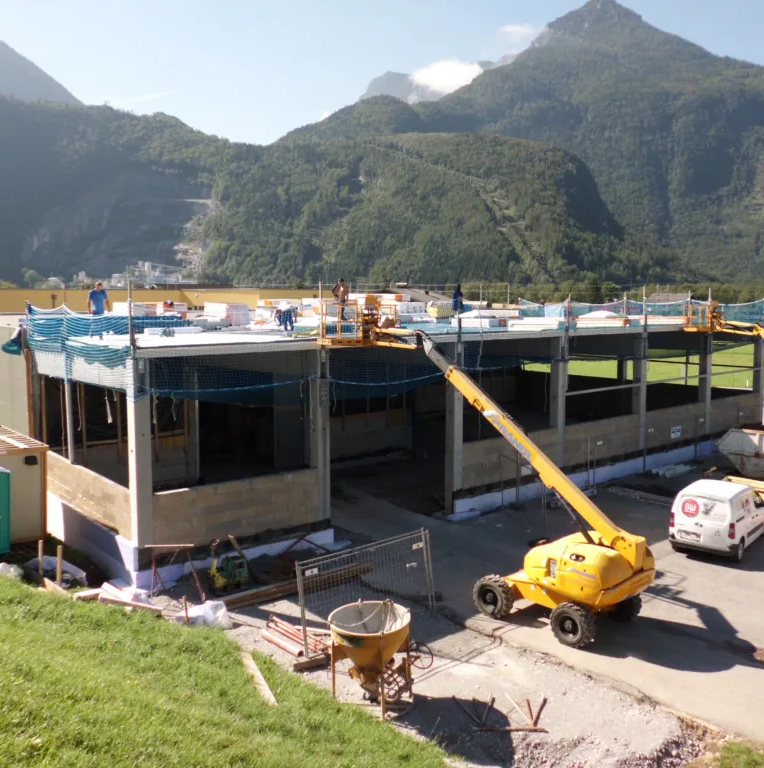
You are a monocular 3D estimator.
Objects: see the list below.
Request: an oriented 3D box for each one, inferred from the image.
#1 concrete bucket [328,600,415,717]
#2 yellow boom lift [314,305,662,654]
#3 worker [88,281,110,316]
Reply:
[{"bbox_3d":[-0.178,4.942,13.911,1.480,1.580,1.480,0,7,0],"label":"concrete bucket"},{"bbox_3d":[2.361,1.510,19.331,9.600,7.350,2.450,7,10,45],"label":"yellow boom lift"},{"bbox_3d":[-8.491,-2.194,23.004,0.600,1.760,0.380,-3,7,-20],"label":"worker"}]

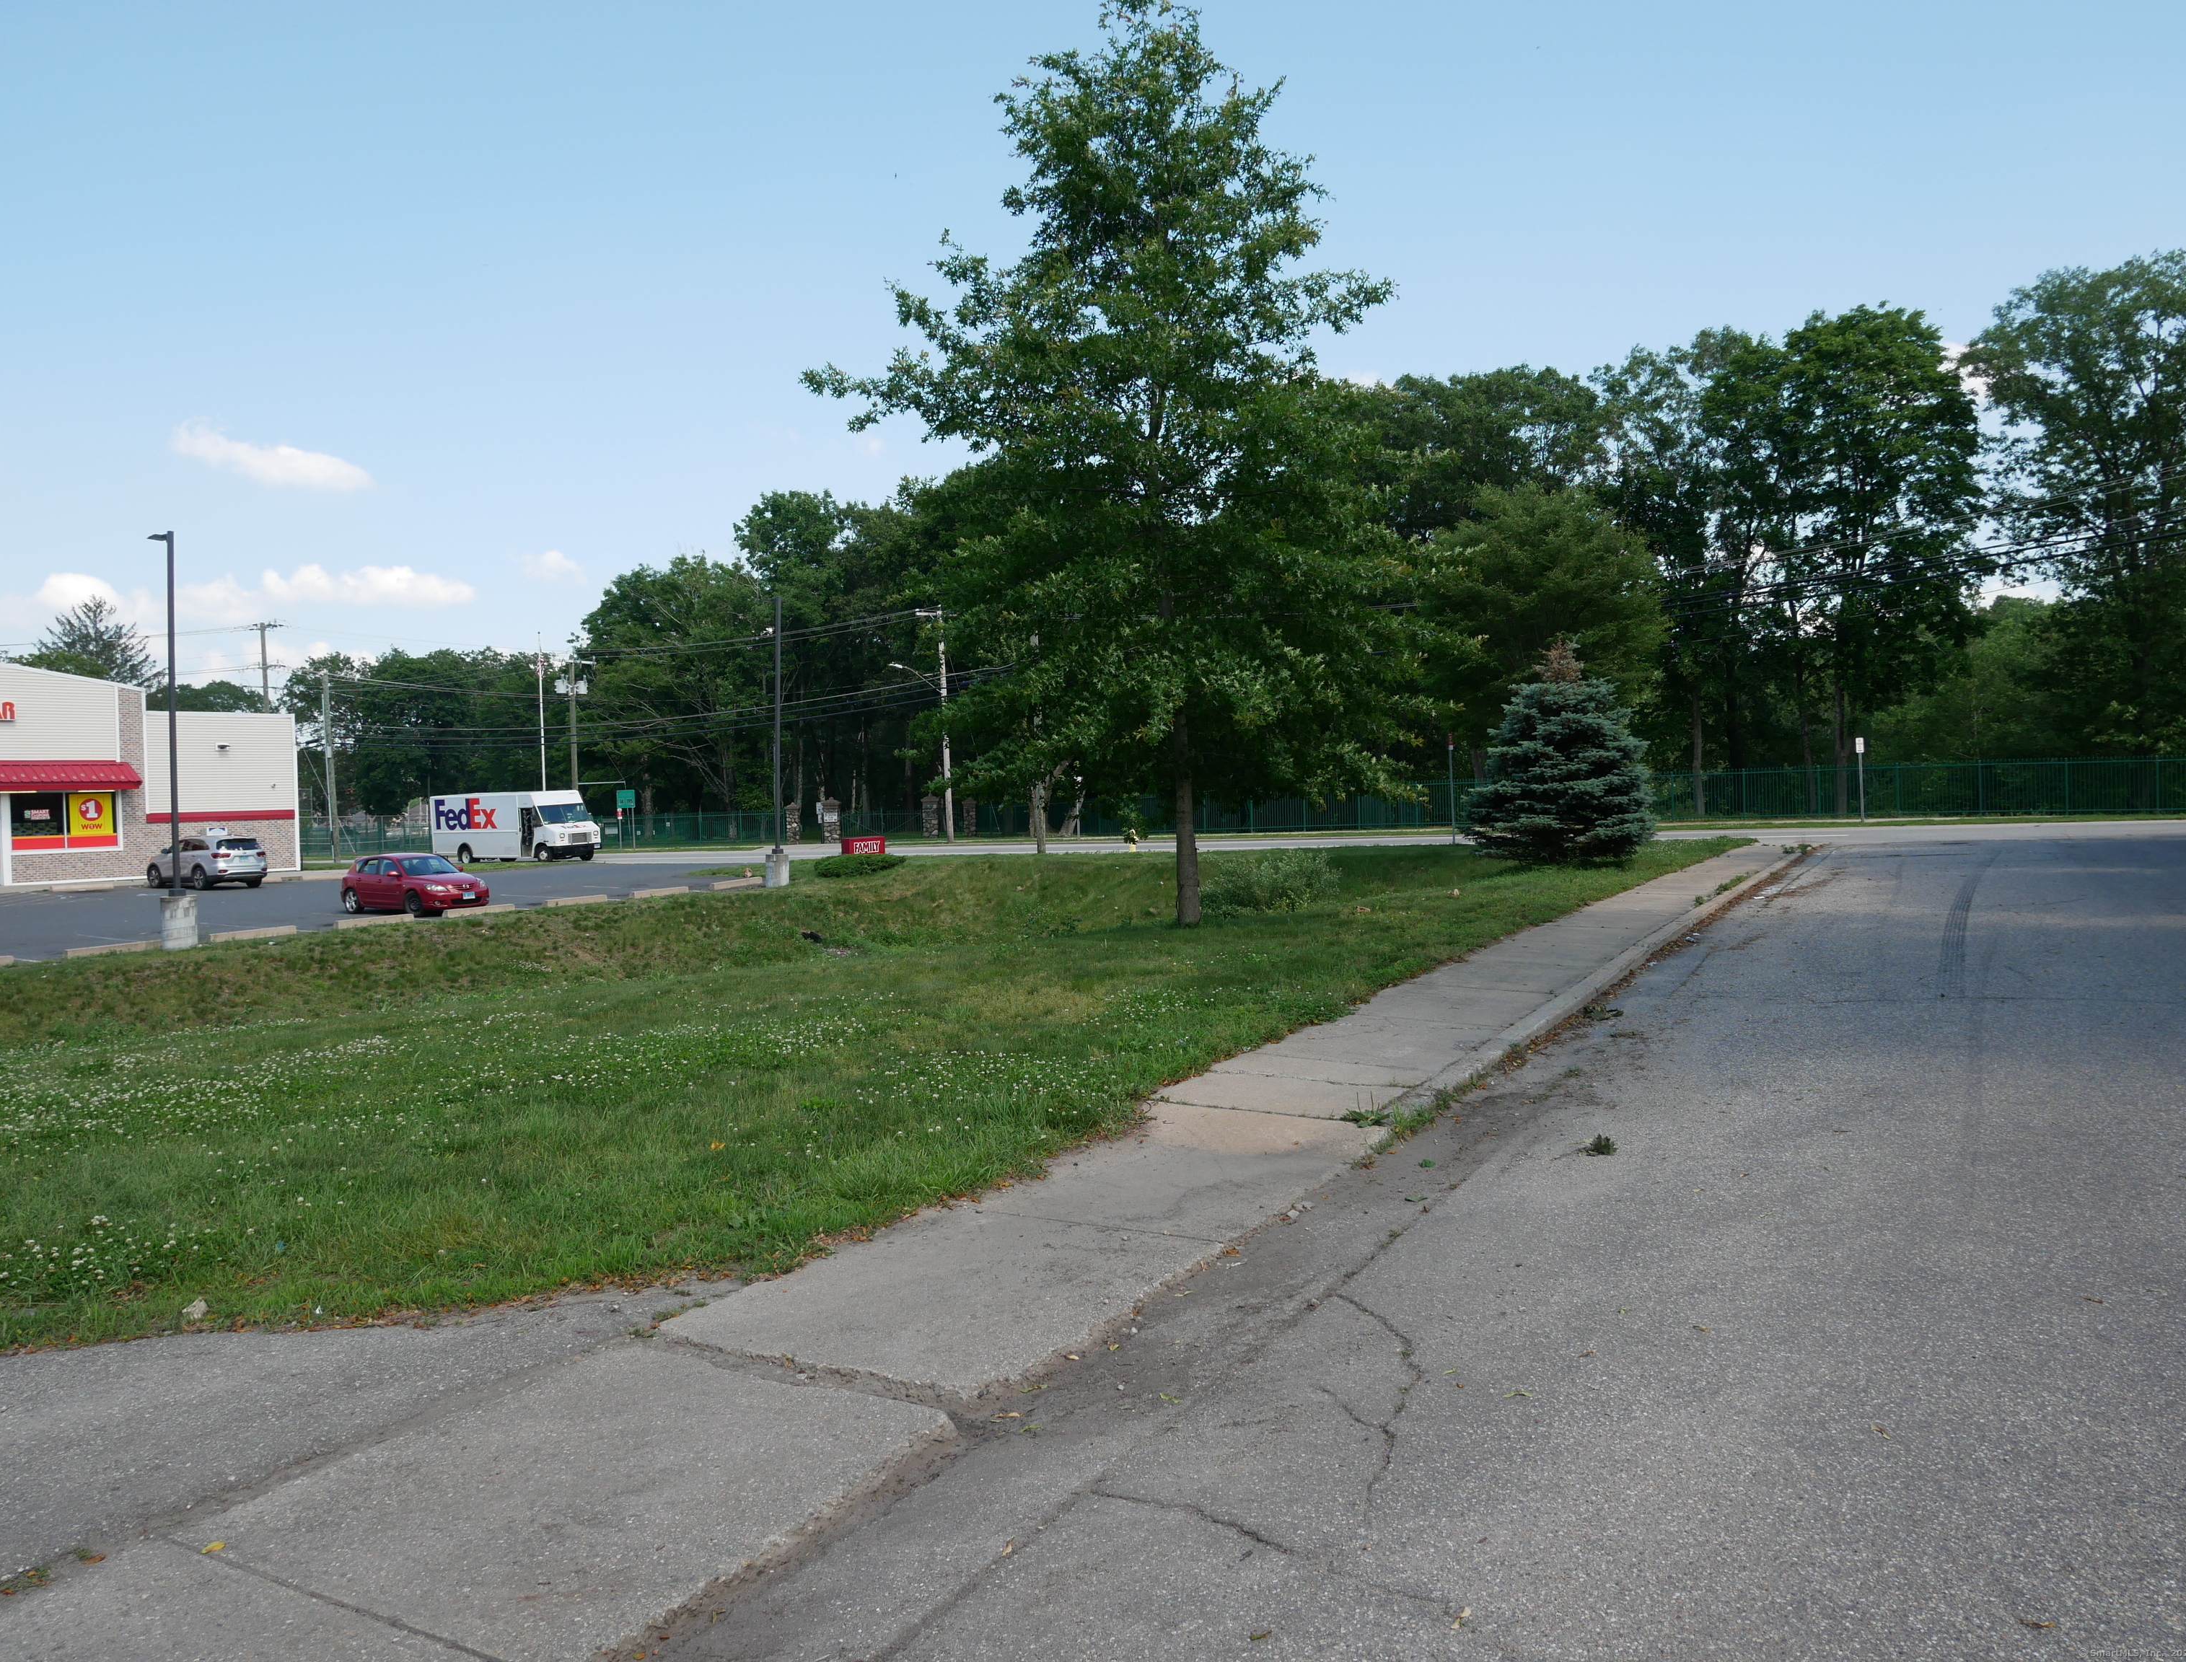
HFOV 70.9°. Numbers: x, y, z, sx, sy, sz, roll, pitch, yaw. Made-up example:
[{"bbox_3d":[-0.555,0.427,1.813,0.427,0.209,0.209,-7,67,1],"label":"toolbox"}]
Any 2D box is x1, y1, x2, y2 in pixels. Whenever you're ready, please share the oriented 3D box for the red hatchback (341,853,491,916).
[{"bbox_3d":[-17.200,1.350,38.900,4.450,1.460,1.780,-1,1,33],"label":"red hatchback"}]

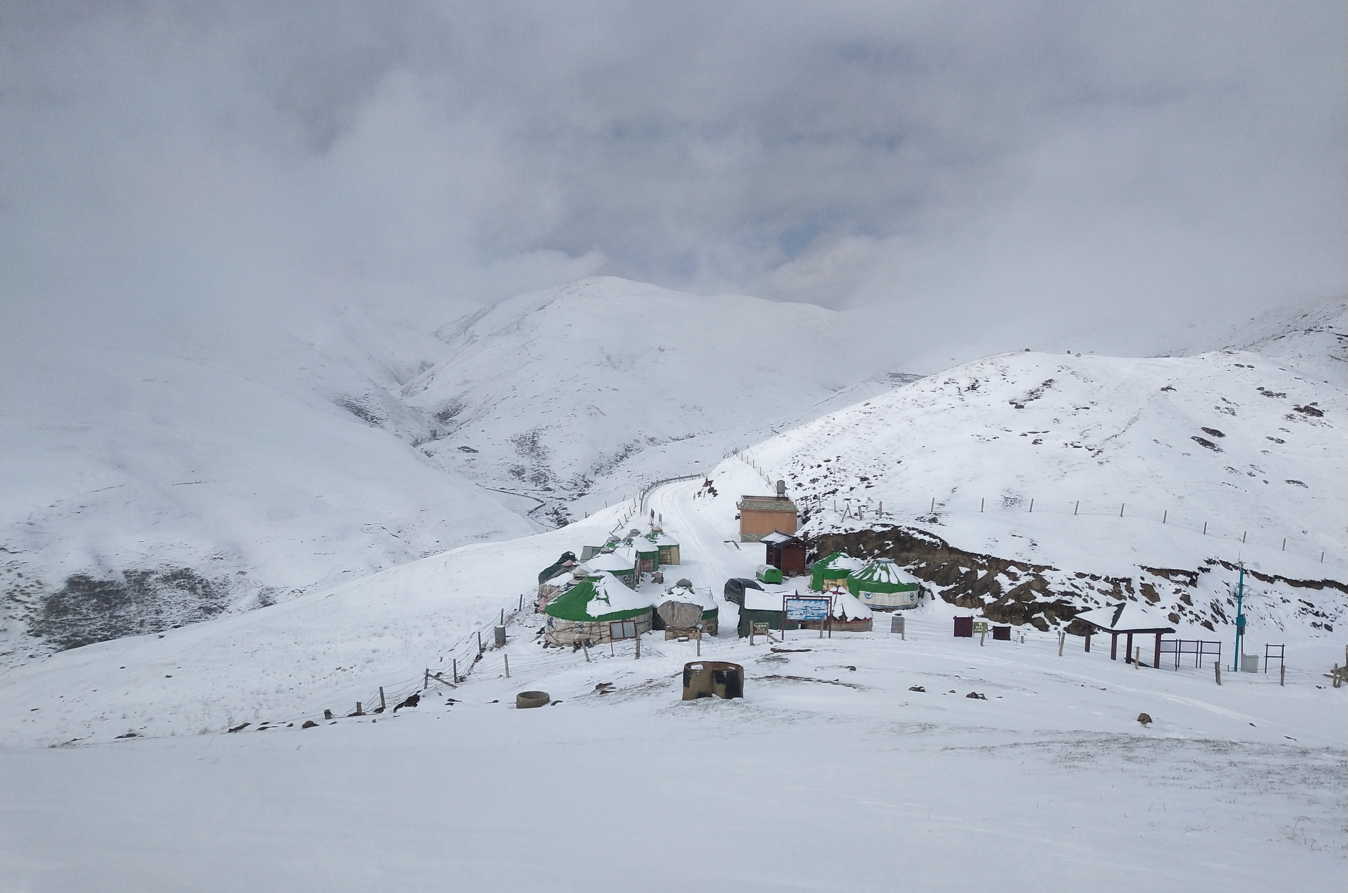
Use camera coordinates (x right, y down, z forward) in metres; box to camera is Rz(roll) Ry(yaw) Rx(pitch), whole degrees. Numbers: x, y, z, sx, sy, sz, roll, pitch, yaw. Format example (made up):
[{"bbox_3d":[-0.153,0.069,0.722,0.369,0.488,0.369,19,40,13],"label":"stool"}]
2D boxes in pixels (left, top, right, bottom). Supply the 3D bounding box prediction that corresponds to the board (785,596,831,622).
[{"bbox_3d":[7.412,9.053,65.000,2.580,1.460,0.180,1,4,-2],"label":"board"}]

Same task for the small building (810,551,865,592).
[{"bbox_3d":[12.210,9.032,86.000,4.300,2.470,4.300,1,4,0],"label":"small building"}]

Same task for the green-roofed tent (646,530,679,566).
[{"bbox_3d":[-1.229,8.198,96.649,3.600,3.100,3.600,0,6,-3],"label":"green-roofed tent"}]

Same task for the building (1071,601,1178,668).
[{"bbox_3d":[25.851,10.540,67.000,3.950,3.130,3.950,0,4,-11],"label":"building"}]

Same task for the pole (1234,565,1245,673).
[{"bbox_3d":[31.466,9.551,65.000,0.500,5.890,0.500,1,4,0],"label":"pole"}]

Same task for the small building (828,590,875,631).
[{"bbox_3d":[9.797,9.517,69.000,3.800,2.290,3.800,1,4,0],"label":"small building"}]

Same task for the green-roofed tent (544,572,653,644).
[{"bbox_3d":[-4.848,10.054,75.187,7.000,3.900,7.000,0,5,0],"label":"green-roofed tent"}]

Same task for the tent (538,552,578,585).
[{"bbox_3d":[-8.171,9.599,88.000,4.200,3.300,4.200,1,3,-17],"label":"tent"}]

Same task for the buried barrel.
[{"bbox_3d":[1.267,7.622,38.000,1.950,1.020,1.000,1,4,0],"label":"buried barrel"}]

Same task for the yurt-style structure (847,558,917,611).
[{"bbox_3d":[14.863,9.525,82.651,5.000,3.150,4.700,0,5,0],"label":"yurt-style structure"}]

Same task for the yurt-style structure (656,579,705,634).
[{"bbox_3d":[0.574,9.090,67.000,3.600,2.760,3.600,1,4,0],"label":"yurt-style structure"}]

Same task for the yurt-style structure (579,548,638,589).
[{"bbox_3d":[-4.834,9.190,87.149,4.100,3.100,4.100,0,5,0],"label":"yurt-style structure"}]

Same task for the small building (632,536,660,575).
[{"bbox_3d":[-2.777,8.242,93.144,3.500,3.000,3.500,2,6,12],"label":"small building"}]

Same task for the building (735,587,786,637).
[{"bbox_3d":[5.486,9.471,68.000,3.500,2.320,3.000,1,4,0],"label":"building"}]

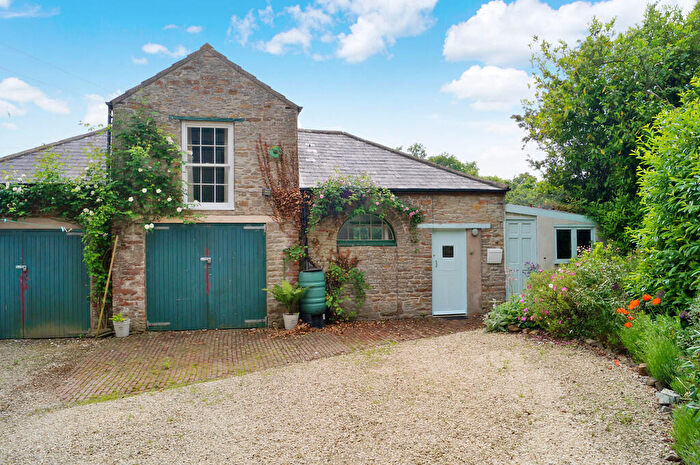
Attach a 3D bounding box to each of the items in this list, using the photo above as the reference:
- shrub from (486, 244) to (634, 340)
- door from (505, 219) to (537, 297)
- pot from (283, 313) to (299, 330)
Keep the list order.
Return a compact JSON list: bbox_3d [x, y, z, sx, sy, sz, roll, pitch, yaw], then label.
[{"bbox_3d":[4.020,1.070,10.200,2.400,1.620,1.800,0,-1,-10],"label":"shrub"},{"bbox_3d":[4.180,0.690,12.800,0.790,2.020,0.070,0,-1,-10],"label":"door"},{"bbox_3d":[-1.228,1.863,10.950,0.330,0.320,0.330,0,-1,-10],"label":"pot"}]

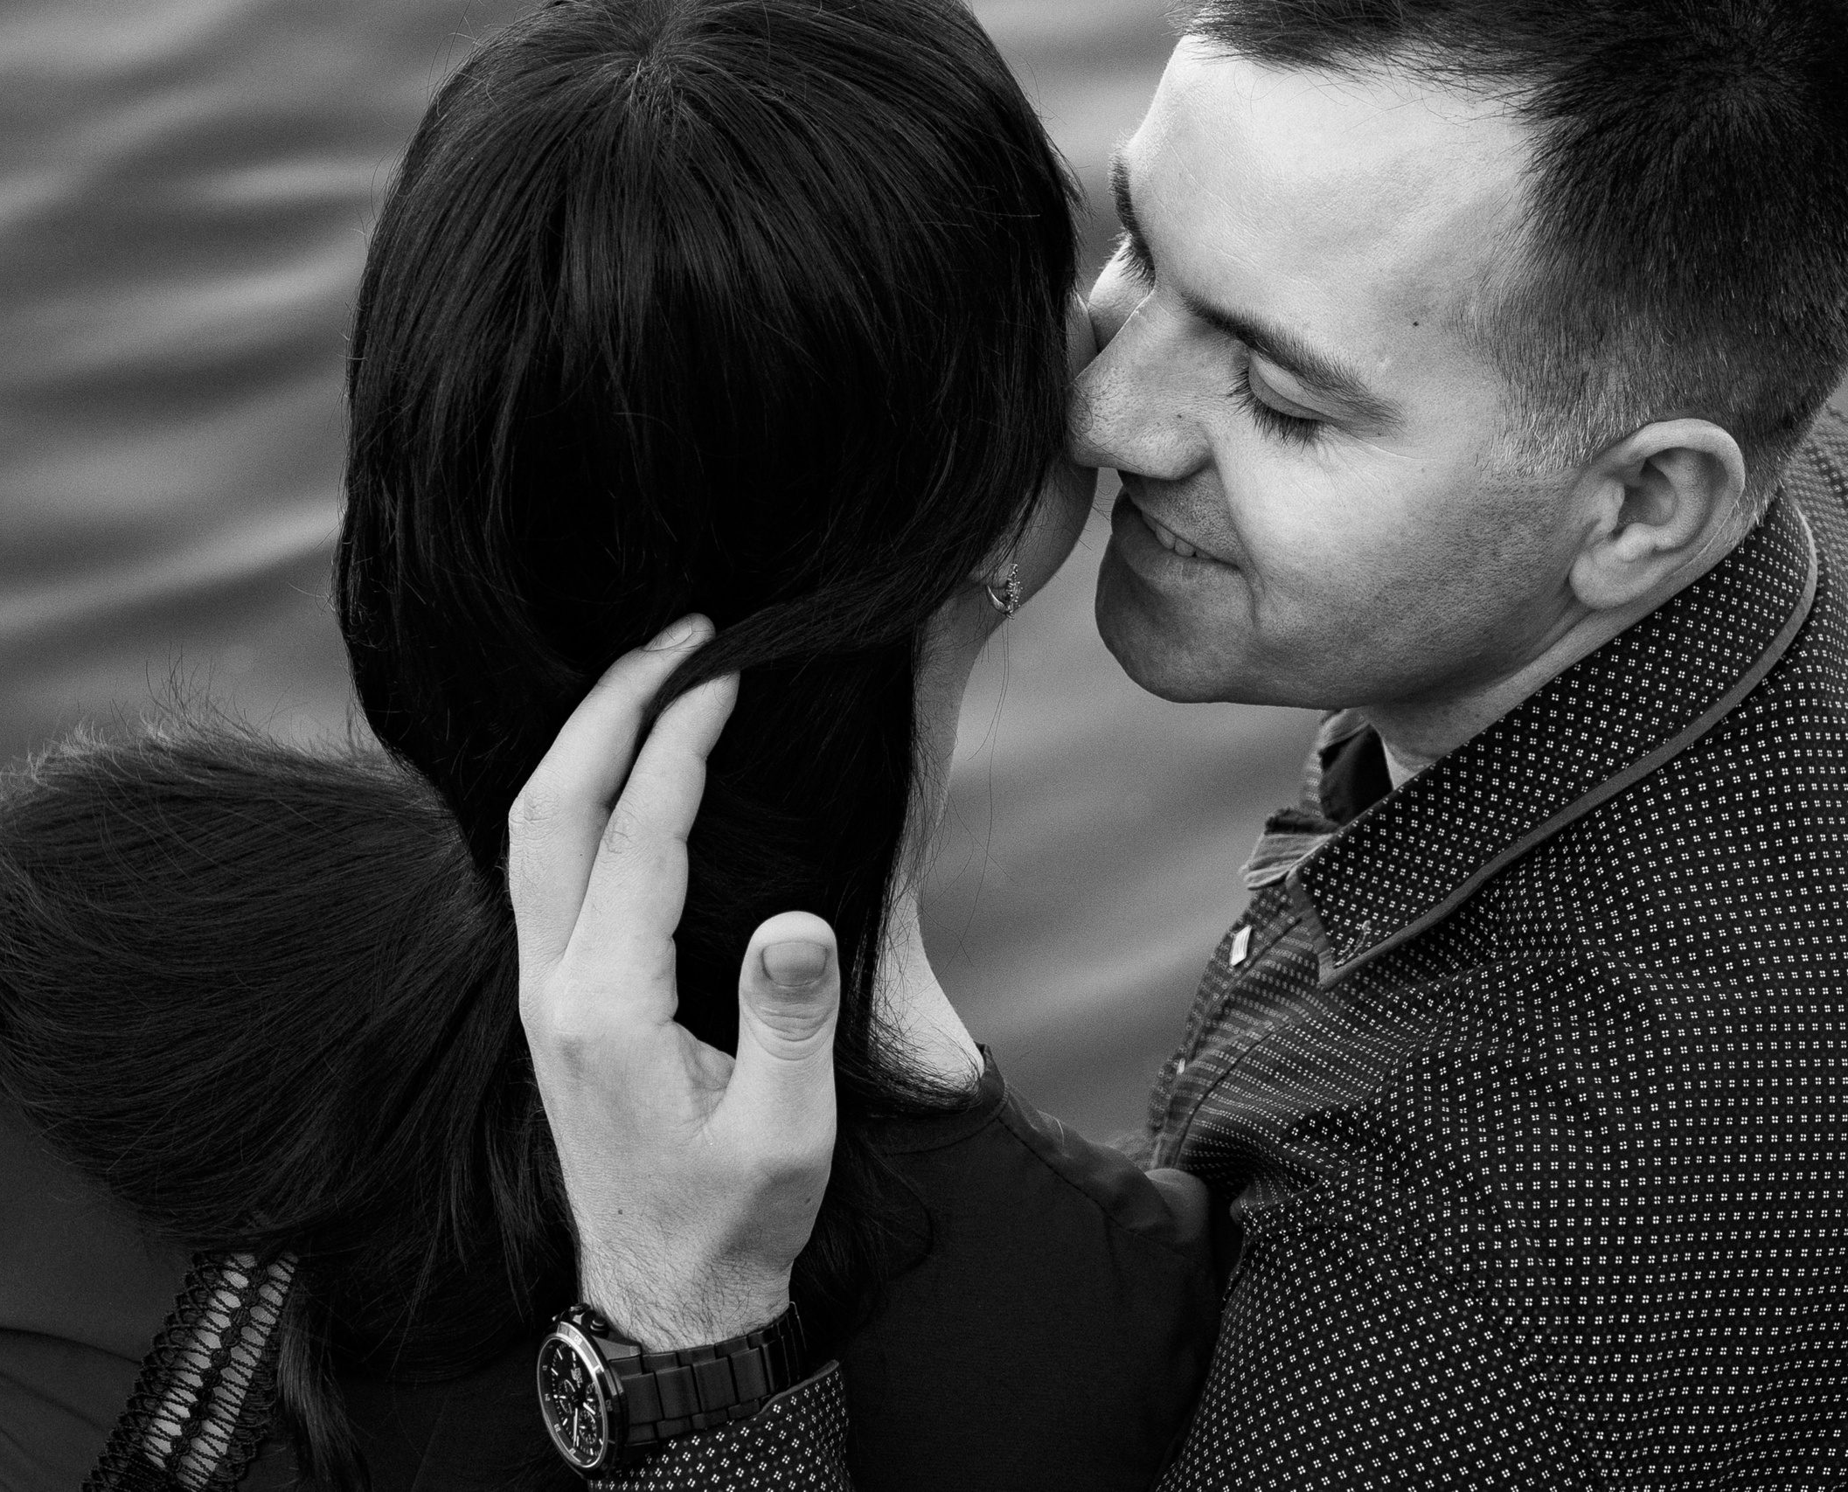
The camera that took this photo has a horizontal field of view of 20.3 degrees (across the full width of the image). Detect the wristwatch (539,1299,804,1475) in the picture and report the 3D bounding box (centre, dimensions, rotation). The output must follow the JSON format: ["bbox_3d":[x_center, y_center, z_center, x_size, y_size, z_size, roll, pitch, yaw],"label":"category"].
[{"bbox_3d":[-0.065,0.164,1.330,0.058,0.045,0.065,-14,15,-24],"label":"wristwatch"}]

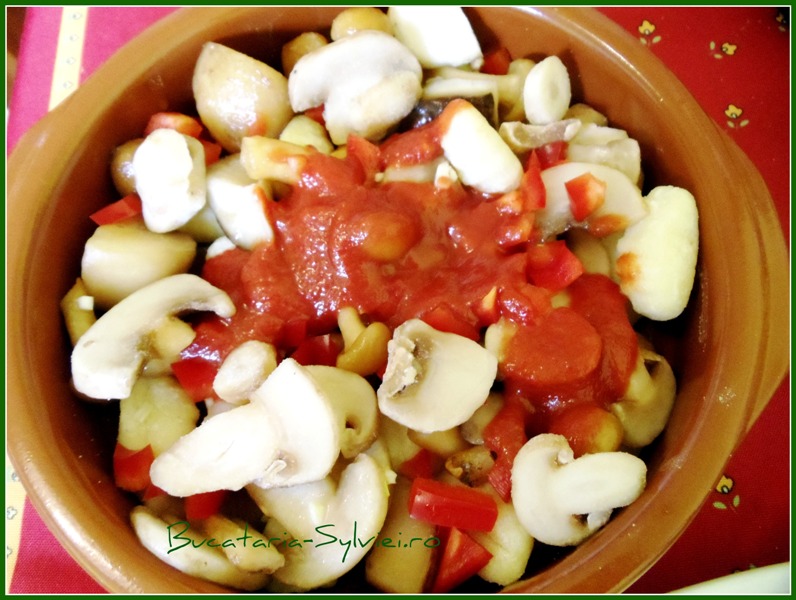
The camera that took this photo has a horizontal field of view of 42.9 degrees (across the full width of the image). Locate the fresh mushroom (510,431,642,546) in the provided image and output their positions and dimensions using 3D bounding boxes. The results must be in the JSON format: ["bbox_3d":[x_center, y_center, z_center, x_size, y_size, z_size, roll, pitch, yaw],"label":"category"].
[{"bbox_3d":[0.054,0.057,0.304,0.038,0.013,0.032,-12,72,6],"label":"fresh mushroom"}]

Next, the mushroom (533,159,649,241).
[{"bbox_3d":[0.068,-0.035,0.353,0.039,0.017,0.027,9,91,9],"label":"mushroom"}]

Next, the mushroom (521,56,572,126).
[{"bbox_3d":[0.053,-0.075,0.360,0.010,0.016,0.025,8,103,45],"label":"mushroom"}]

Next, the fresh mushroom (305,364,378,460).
[{"bbox_3d":[-0.022,0.037,0.335,0.033,0.016,0.030,39,81,4],"label":"fresh mushroom"}]

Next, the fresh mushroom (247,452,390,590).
[{"bbox_3d":[-0.025,0.068,0.316,0.038,0.014,0.043,42,79,0],"label":"fresh mushroom"}]

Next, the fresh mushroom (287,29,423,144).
[{"bbox_3d":[-0.016,-0.076,0.364,0.045,0.021,0.037,-17,81,2],"label":"fresh mushroom"}]

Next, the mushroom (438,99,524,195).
[{"bbox_3d":[0.030,-0.053,0.355,0.018,0.021,0.034,-30,90,5],"label":"mushroom"}]

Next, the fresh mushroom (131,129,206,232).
[{"bbox_3d":[-0.079,-0.041,0.350,0.024,0.023,0.035,6,90,-10],"label":"fresh mushroom"}]

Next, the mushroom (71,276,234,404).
[{"bbox_3d":[-0.081,0.012,0.335,0.055,0.019,0.026,-36,91,-12],"label":"mushroom"}]

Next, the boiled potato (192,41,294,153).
[{"bbox_3d":[-0.057,-0.074,0.371,0.030,0.029,0.040,-27,96,-13],"label":"boiled potato"}]

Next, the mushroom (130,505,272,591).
[{"bbox_3d":[-0.063,0.080,0.328,0.049,0.020,0.019,30,56,-3],"label":"mushroom"}]

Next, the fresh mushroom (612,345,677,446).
[{"bbox_3d":[0.075,0.030,0.326,0.029,0.013,0.031,31,87,-6],"label":"fresh mushroom"}]

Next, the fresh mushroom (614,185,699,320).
[{"bbox_3d":[0.086,-0.016,0.335,0.025,0.026,0.042,7,80,-11],"label":"fresh mushroom"}]

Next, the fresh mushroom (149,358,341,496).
[{"bbox_3d":[-0.047,0.043,0.322,0.060,0.026,0.037,-23,83,-10],"label":"fresh mushroom"}]

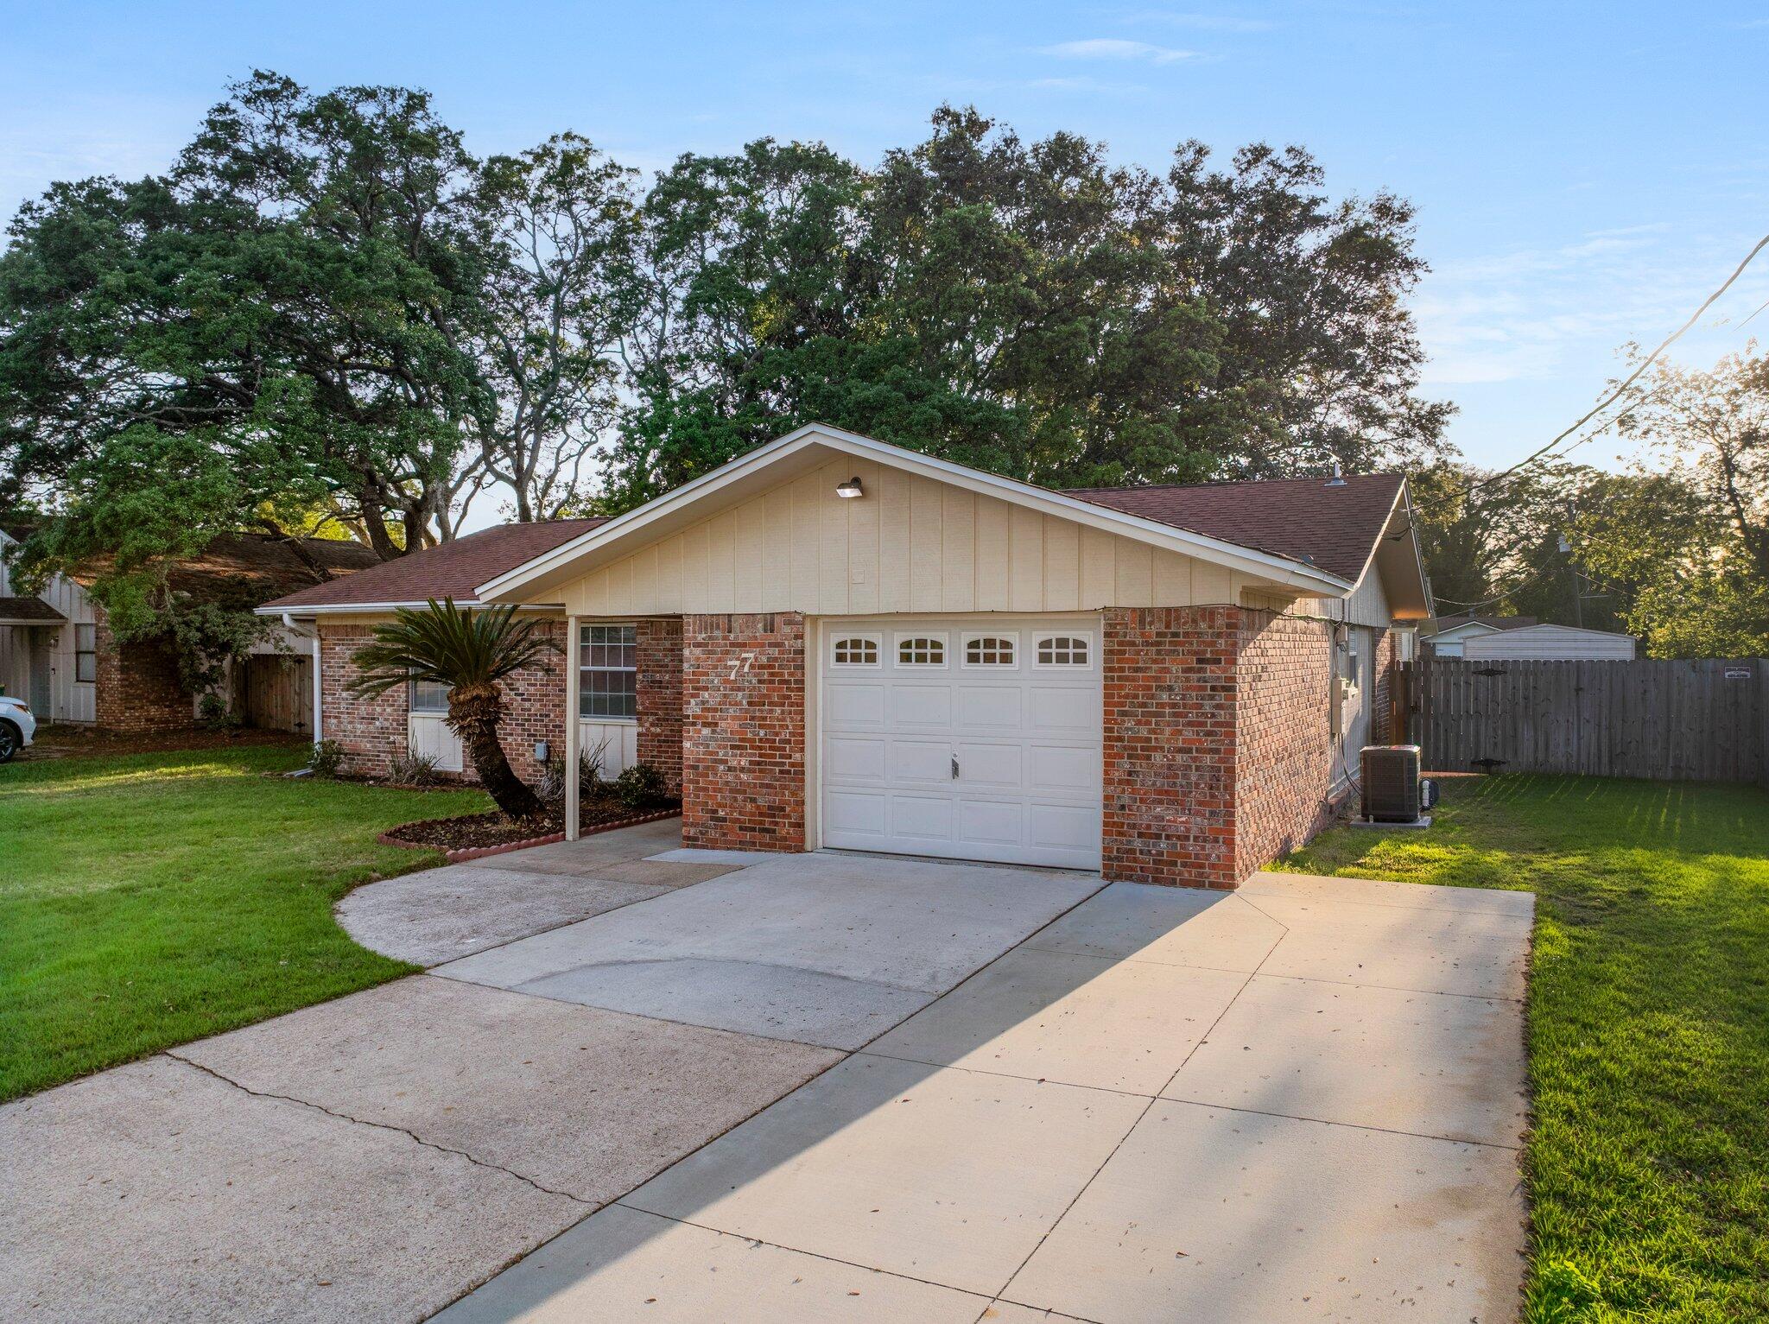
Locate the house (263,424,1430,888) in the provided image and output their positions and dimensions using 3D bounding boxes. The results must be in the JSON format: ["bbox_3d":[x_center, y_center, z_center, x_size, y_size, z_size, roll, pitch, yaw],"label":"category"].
[{"bbox_3d":[-0.948,-0.519,19.017,16.270,4.380,15.250,1,1,27],"label":"house"}]

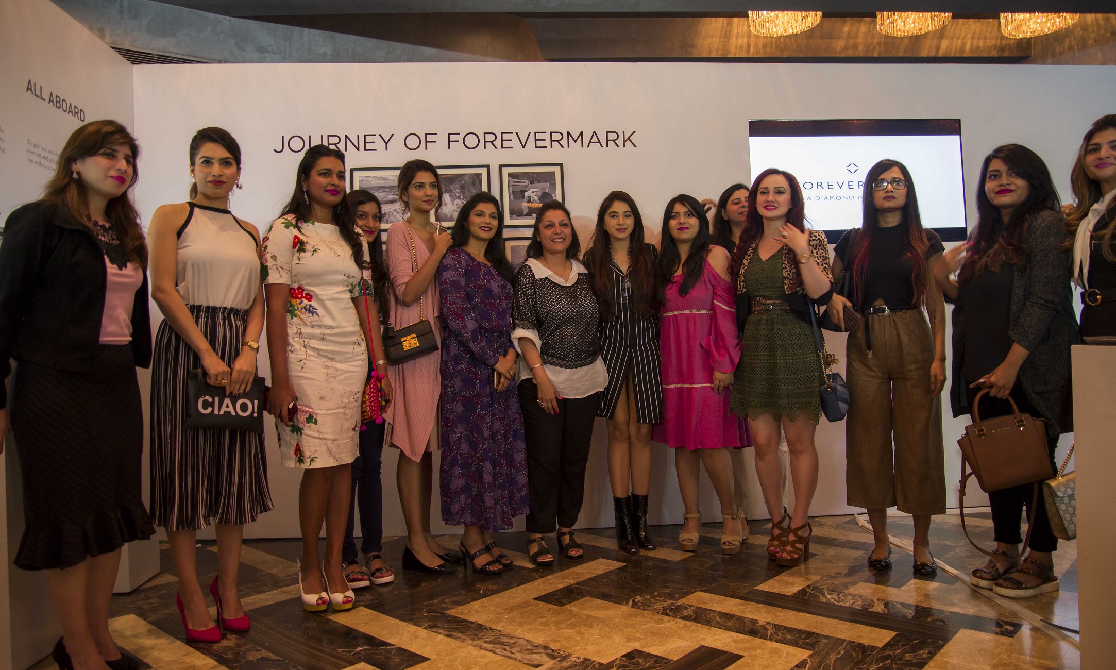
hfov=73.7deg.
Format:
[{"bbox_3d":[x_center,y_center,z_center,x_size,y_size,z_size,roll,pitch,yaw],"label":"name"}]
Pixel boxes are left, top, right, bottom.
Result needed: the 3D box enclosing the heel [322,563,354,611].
[{"bbox_3d":[-0.830,0.947,2.810,0.090,0.150,0.210,0,-2,-33],"label":"heel"}]

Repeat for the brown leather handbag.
[{"bbox_3d":[1.564,0.481,2.600,0.310,0.580,0.160,-9,-5,24],"label":"brown leather handbag"}]

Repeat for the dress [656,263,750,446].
[{"bbox_3d":[0.675,0.086,3.480,0.440,0.900,0.350,-2,-2,15],"label":"dress"}]

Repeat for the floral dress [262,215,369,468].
[{"bbox_3d":[-0.918,0.023,2.820,0.400,0.945,0.280,-1,-2,-31],"label":"floral dress"}]

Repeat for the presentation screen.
[{"bbox_3d":[1.666,-0.858,4.140,1.210,0.690,0.070,-2,-2,-4],"label":"presentation screen"}]

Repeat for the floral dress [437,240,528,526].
[{"bbox_3d":[-0.327,0.233,3.260,0.400,1.200,0.320,0,-2,-38],"label":"floral dress"}]

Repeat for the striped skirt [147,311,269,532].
[{"bbox_3d":[-1.172,0.279,2.510,0.380,0.740,0.320,0,-2,-37],"label":"striped skirt"}]

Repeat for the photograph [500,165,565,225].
[{"bbox_3d":[-0.139,-0.757,4.030,0.345,0.340,0.025,-2,-2,-4],"label":"photograph"}]

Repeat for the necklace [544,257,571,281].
[{"bbox_3d":[0.002,-0.311,3.360,0.125,0.120,0.110,-1,-2,-13],"label":"necklace"}]

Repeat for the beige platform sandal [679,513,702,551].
[{"bbox_3d":[0.627,0.934,3.530,0.100,0.155,0.220,-2,-2,13],"label":"beige platform sandal"}]

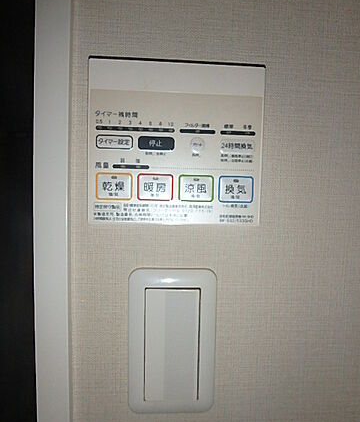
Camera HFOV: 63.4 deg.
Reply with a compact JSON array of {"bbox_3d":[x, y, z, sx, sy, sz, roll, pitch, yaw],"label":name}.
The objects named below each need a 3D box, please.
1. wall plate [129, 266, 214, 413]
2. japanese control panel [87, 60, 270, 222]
[{"bbox_3d":[-0.006,0.105,0.228,0.070,0.120,0.010,1,4,-3],"label":"wall plate"},{"bbox_3d":[-0.003,-0.048,0.215,0.124,0.115,0.014,1,4,-3],"label":"japanese control panel"}]

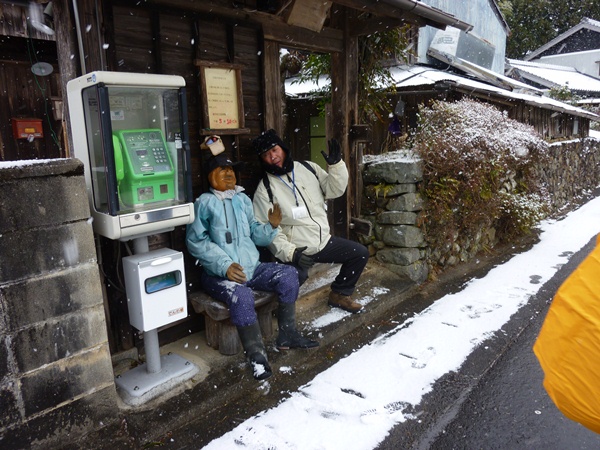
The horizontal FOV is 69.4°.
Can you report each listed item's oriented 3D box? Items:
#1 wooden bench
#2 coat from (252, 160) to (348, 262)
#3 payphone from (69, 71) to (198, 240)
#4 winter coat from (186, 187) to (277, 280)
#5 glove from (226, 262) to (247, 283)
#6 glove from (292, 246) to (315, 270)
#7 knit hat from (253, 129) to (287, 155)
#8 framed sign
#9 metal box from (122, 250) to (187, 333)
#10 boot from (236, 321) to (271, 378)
[{"bbox_3d":[-0.436,0.601,2.892,0.370,0.340,0.490,10,17,43],"label":"wooden bench"},{"bbox_3d":[0.000,-0.092,2.970,0.570,0.640,0.380,-10,15,-34],"label":"coat"},{"bbox_3d":[-0.826,-0.351,2.163,0.370,0.725,0.409,10,17,43],"label":"payphone"},{"bbox_3d":[-0.417,0.050,2.693,0.420,0.550,0.490,10,17,43],"label":"winter coat"},{"bbox_3d":[-0.366,0.278,2.487,0.100,0.080,0.170,-12,16,-39],"label":"glove"},{"bbox_3d":[0.023,0.222,2.830,0.170,0.110,0.110,3,13,23],"label":"glove"},{"bbox_3d":[-0.197,-0.540,2.800,0.200,0.170,0.220,-20,12,-11],"label":"knit hat"},{"bbox_3d":[-0.513,-0.843,2.928,0.045,0.440,0.380,10,17,43],"label":"framed sign"},{"bbox_3d":[-0.744,0.329,2.254,0.153,0.354,0.245,10,17,43],"label":"metal box"},{"bbox_3d":[-0.285,0.729,2.612,0.125,0.300,0.290,-6,13,-18],"label":"boot"}]

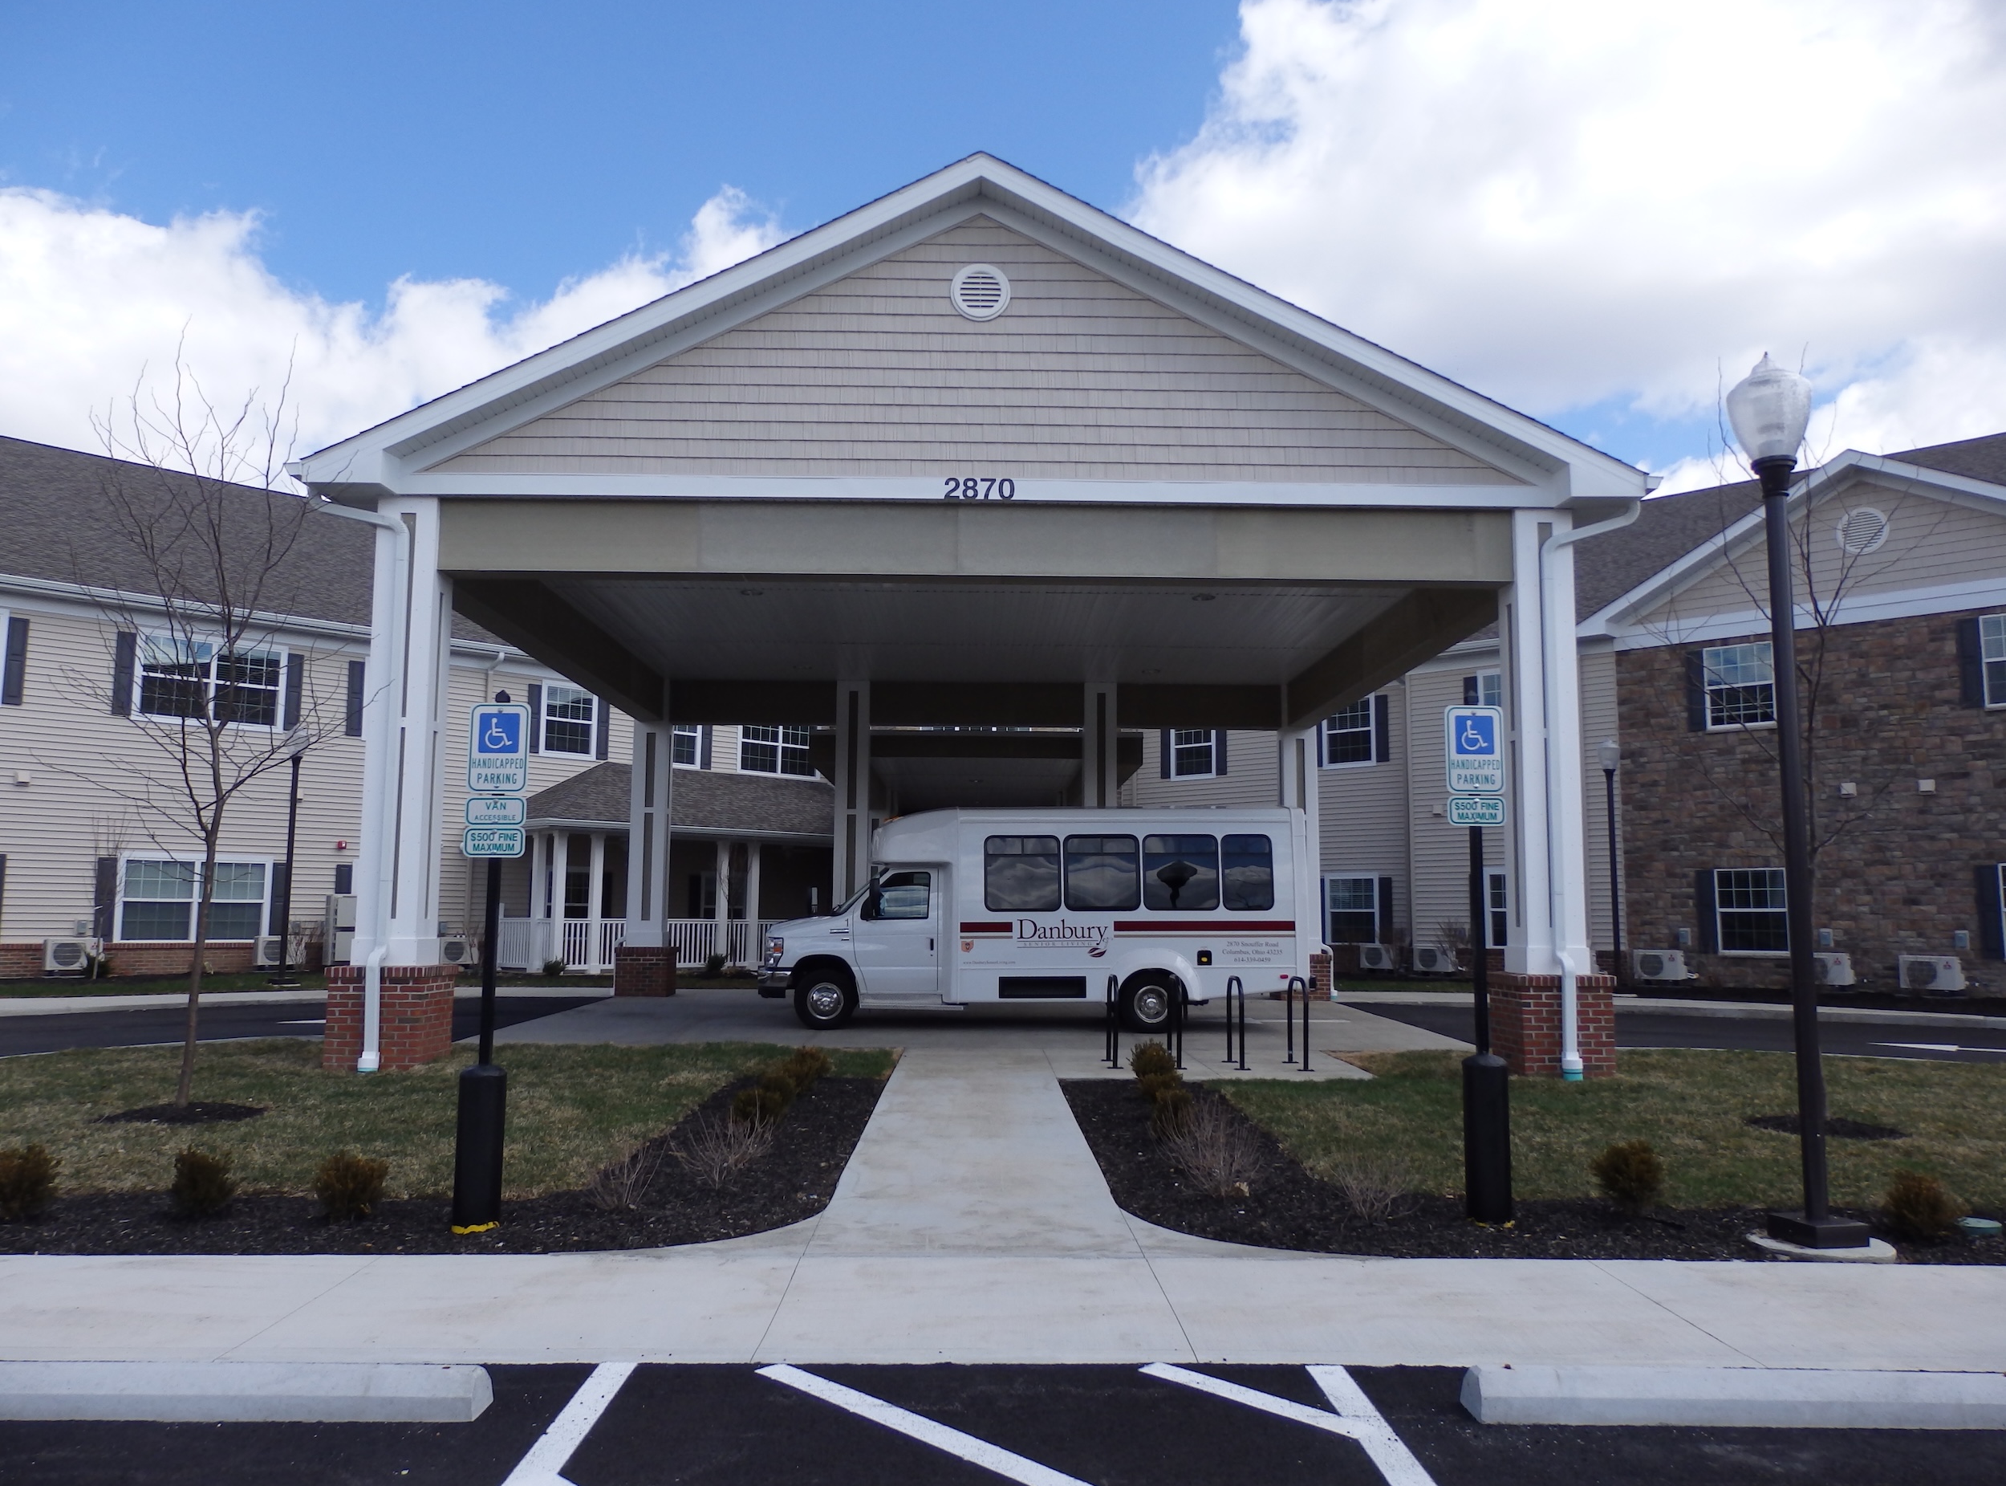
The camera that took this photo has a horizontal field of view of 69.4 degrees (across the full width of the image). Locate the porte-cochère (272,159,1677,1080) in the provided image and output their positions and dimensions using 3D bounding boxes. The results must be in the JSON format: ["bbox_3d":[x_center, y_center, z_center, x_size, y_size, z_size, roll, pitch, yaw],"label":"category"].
[{"bbox_3d":[-0.343,-0.608,18.234,12.000,8.270,11.250,0,-7,-1],"label":"porte-cochère"}]

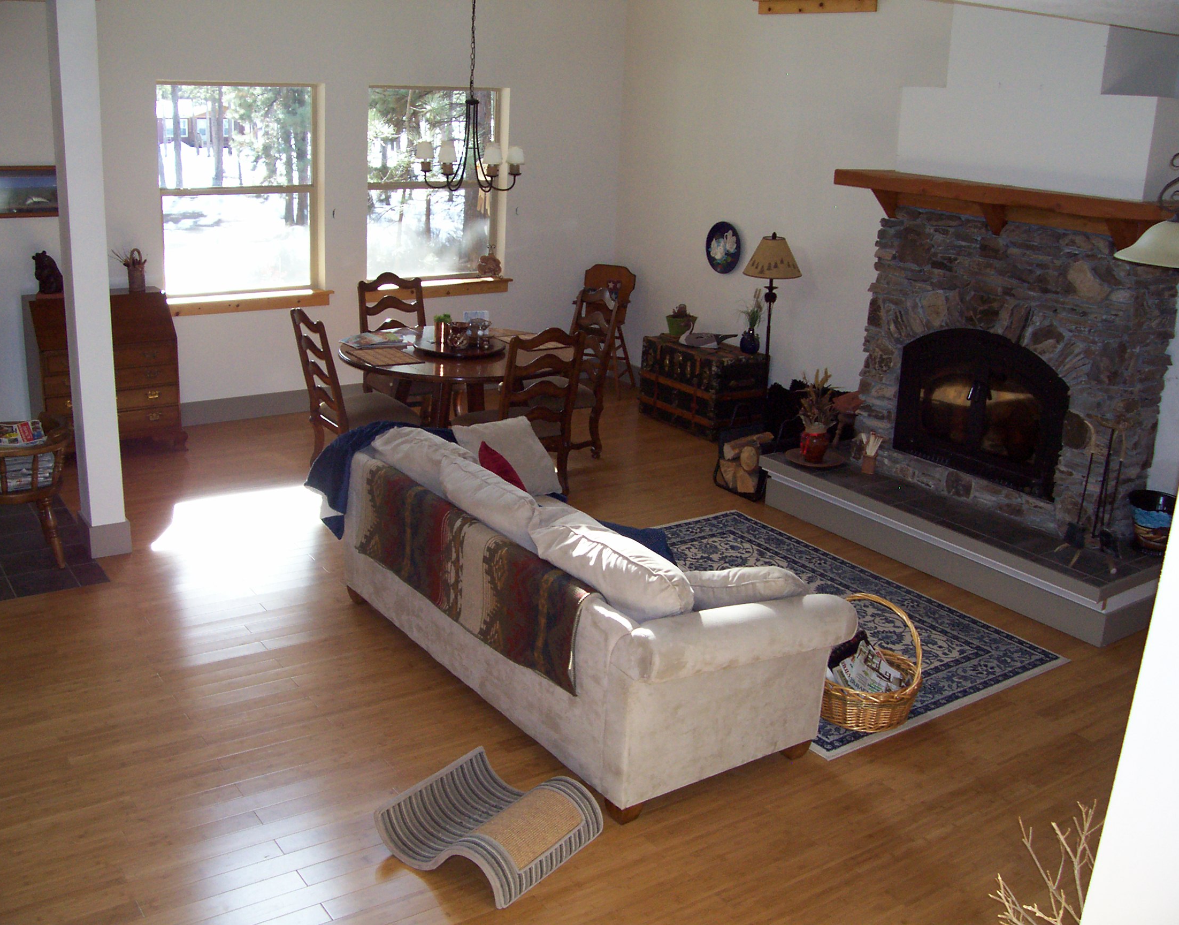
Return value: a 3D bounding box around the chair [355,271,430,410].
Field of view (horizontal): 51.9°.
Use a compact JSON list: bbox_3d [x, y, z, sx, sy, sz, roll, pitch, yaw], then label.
[{"bbox_3d":[-1.278,-0.718,8.393,0.500,1.062,0.580,-8,21,-32],"label":"chair"}]

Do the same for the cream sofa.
[{"bbox_3d":[-0.100,0.468,5.071,1.013,0.876,2.316,-10,22,-35],"label":"cream sofa"}]

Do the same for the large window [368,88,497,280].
[{"bbox_3d":[-1.209,-2.178,9.550,1.221,1.470,0.119,-9,21,-34],"label":"large window"}]

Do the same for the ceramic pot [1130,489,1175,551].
[{"bbox_3d":[2.856,0.307,6.101,0.320,0.270,0.320,3,18,-1],"label":"ceramic pot"}]

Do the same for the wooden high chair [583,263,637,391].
[{"bbox_3d":[0.137,-1.077,9.849,0.460,1.003,0.530,9,18,17],"label":"wooden high chair"}]

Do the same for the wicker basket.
[{"bbox_3d":[1.146,0.806,5.077,0.496,0.477,0.496,7,17,15],"label":"wicker basket"}]

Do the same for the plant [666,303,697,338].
[{"bbox_3d":[0.709,-1.082,9.202,0.240,0.245,0.240,3,18,-1],"label":"plant"}]

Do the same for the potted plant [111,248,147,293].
[{"bbox_3d":[-2.953,-1.231,7.776,0.210,0.290,0.140,-10,22,-35],"label":"potted plant"}]

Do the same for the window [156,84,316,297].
[{"bbox_3d":[-2.406,-1.889,8.345,1.183,1.440,0.120,-10,22,-35],"label":"window"}]

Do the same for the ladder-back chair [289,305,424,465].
[{"bbox_3d":[-1.478,-0.405,7.362,0.580,1.062,0.500,-8,21,-32],"label":"ladder-back chair"}]

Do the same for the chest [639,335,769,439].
[{"bbox_3d":[0.890,-0.613,9.481,0.516,0.611,0.943,-9,21,-34],"label":"chest"}]

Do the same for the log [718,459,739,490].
[{"bbox_3d":[1.038,0.038,7.715,0.420,0.185,0.173,-10,22,-35],"label":"log"}]

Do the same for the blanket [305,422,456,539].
[{"bbox_3d":[-0.951,0.088,5.880,0.780,0.468,0.552,-10,22,-35],"label":"blanket"}]

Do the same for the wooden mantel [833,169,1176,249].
[{"bbox_3d":[2.174,-1.332,6.390,0.427,0.268,2.006,-9,21,-34],"label":"wooden mantel"}]

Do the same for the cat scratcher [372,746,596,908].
[{"bbox_3d":[-0.332,1.199,4.097,0.536,0.164,0.531,14,21,34],"label":"cat scratcher"}]

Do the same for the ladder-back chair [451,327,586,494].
[{"bbox_3d":[-0.426,-0.344,7.597,0.526,1.072,0.596,-11,22,-39],"label":"ladder-back chair"}]

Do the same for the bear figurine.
[{"bbox_3d":[-3.465,-1.219,7.745,0.159,0.278,0.208,14,20,34],"label":"bear figurine"}]

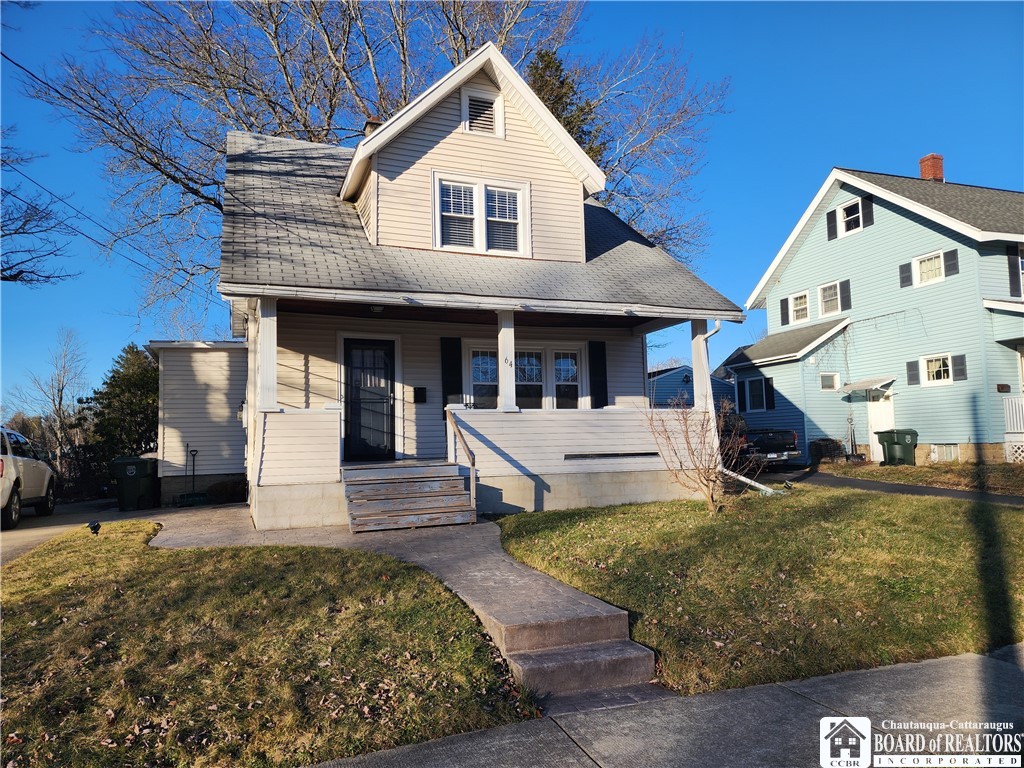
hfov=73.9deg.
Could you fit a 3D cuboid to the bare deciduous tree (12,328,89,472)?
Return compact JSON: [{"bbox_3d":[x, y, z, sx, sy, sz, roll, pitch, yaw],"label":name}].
[{"bbox_3d":[-22.383,0.994,33.000,3.800,7.300,3.800,-1,-5,0],"label":"bare deciduous tree"}]

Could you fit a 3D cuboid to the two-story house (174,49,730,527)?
[{"bbox_3d":[-2.736,-1.491,15.059,9.600,7.900,12.000,1,-5,-22],"label":"two-story house"}]

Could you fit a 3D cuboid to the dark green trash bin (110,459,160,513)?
[{"bbox_3d":[-7.700,2.030,13.850,0.820,1.080,0.680,2,-6,-35],"label":"dark green trash bin"}]

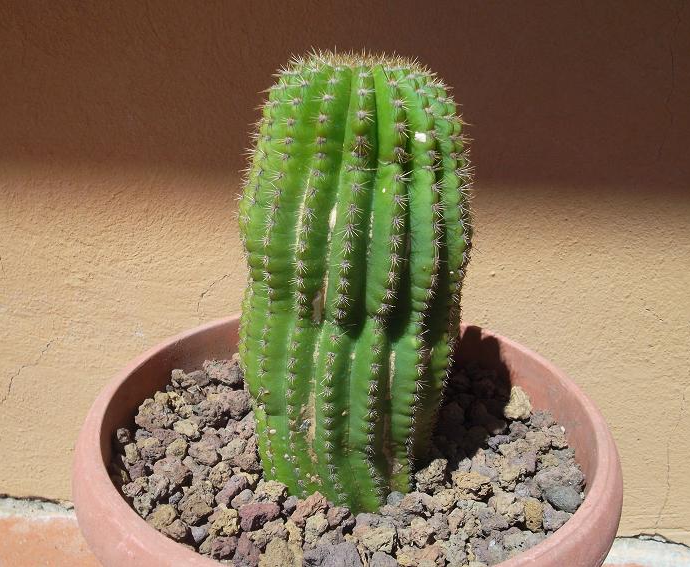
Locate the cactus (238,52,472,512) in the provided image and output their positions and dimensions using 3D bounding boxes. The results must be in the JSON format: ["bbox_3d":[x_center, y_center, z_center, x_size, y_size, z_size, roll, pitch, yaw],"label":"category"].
[{"bbox_3d":[0.006,-0.003,0.515,0.145,0.271,0.145,2,24,0],"label":"cactus"}]

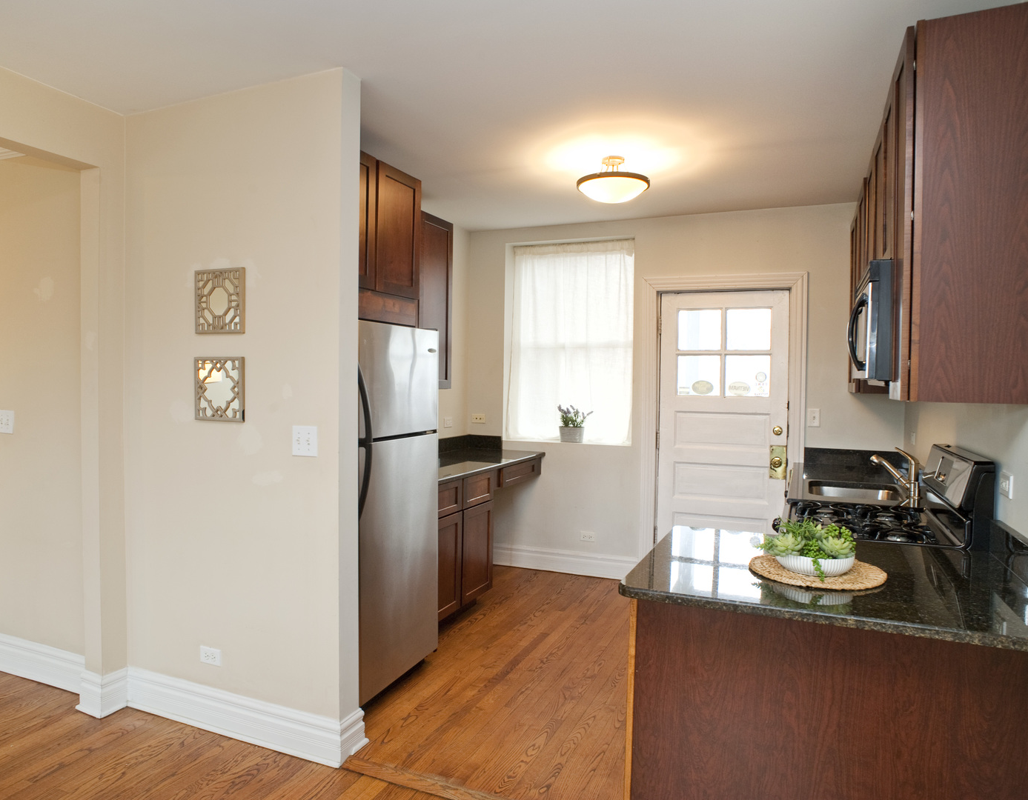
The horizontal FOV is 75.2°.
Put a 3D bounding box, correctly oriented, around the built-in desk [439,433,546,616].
[{"bbox_3d":[-0.415,0.813,4.469,0.663,1.016,1.740,1,2,23],"label":"built-in desk"}]

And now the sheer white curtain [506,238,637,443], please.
[{"bbox_3d":[0.407,-0.438,5.037,1.000,1.505,0.080,1,2,23],"label":"sheer white curtain"}]

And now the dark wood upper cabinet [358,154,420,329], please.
[{"bbox_3d":[-0.906,-0.739,3.179,0.630,0.740,0.760,1,2,23],"label":"dark wood upper cabinet"}]

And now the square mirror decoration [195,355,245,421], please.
[{"bbox_3d":[-1.187,-0.043,2.692,0.249,0.256,0.022,1,2,23],"label":"square mirror decoration"}]

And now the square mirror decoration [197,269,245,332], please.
[{"bbox_3d":[-1.183,-0.394,2.683,0.249,0.258,0.022,1,2,23],"label":"square mirror decoration"}]

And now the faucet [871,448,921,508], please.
[{"bbox_3d":[1.836,0.350,3.207,0.221,0.235,0.057,1,2,23],"label":"faucet"}]

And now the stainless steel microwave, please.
[{"bbox_3d":[1.493,-0.264,2.499,0.404,0.410,0.755,1,2,23],"label":"stainless steel microwave"}]

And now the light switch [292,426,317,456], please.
[{"bbox_3d":[-0.780,0.154,2.490,0.116,0.113,0.016,1,2,23],"label":"light switch"}]

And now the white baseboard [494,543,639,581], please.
[{"bbox_3d":[0.296,1.230,5.114,1.300,0.168,0.026,1,2,23],"label":"white baseboard"}]

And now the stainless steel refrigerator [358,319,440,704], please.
[{"bbox_3d":[-0.850,0.499,3.206,0.780,1.697,0.748,1,2,23],"label":"stainless steel refrigerator"}]

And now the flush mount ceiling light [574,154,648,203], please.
[{"bbox_3d":[0.508,-1.117,3.418,0.385,0.225,0.385,1,2,23],"label":"flush mount ceiling light"}]

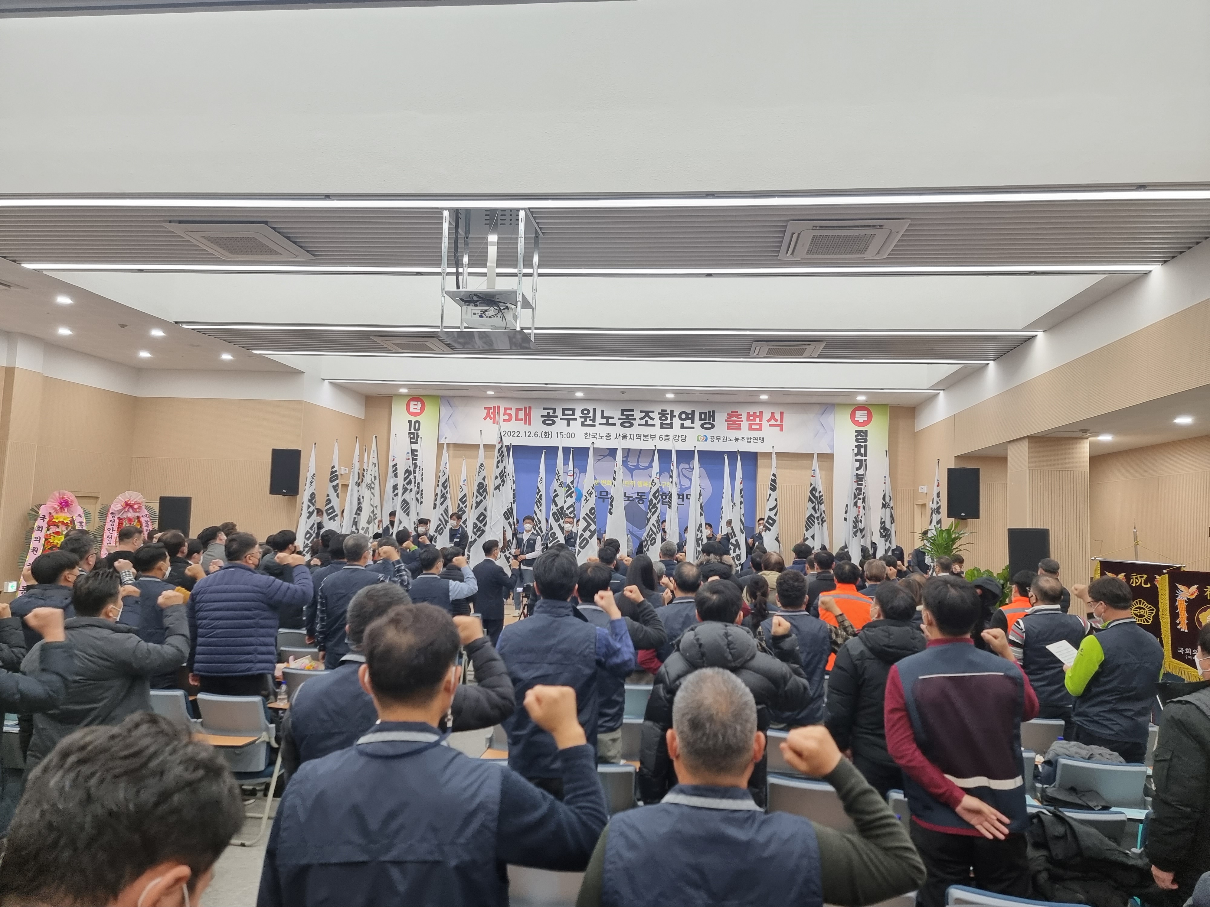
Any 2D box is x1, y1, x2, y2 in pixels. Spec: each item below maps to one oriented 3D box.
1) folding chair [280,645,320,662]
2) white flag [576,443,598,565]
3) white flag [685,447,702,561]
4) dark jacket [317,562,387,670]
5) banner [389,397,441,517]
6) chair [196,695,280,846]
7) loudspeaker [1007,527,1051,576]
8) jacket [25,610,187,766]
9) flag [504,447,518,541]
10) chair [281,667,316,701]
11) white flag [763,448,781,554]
[{"bbox_3d":[-2.417,2.009,7.104,0.540,0.820,0.580,2,-5,7],"label":"folding chair"},{"bbox_3d":[-0.325,0.938,14.711,0.420,2.200,0.270,2,-5,7],"label":"white flag"},{"bbox_3d":[1.480,0.917,14.099,0.320,2.050,0.220,2,-5,7],"label":"white flag"},{"bbox_3d":[-1.832,1.192,6.100,0.500,0.720,0.310,1,-5,12],"label":"dark jacket"},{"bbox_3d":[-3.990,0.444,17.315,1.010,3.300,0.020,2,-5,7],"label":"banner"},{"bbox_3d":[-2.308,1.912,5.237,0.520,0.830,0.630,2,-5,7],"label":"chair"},{"bbox_3d":[4.889,1.233,9.669,0.460,0.720,0.420,1,-5,17],"label":"loudspeaker"},{"bbox_3d":[-2.288,1.113,3.850,0.610,0.800,0.460,0,-5,22],"label":"jacket"},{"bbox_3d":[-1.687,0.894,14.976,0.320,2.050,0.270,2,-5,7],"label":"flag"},{"bbox_3d":[-2.014,1.939,6.053,0.540,0.820,0.580,2,-5,7],"label":"chair"},{"bbox_3d":[2.918,0.905,14.638,0.360,2.000,0.270,2,-5,7],"label":"white flag"}]

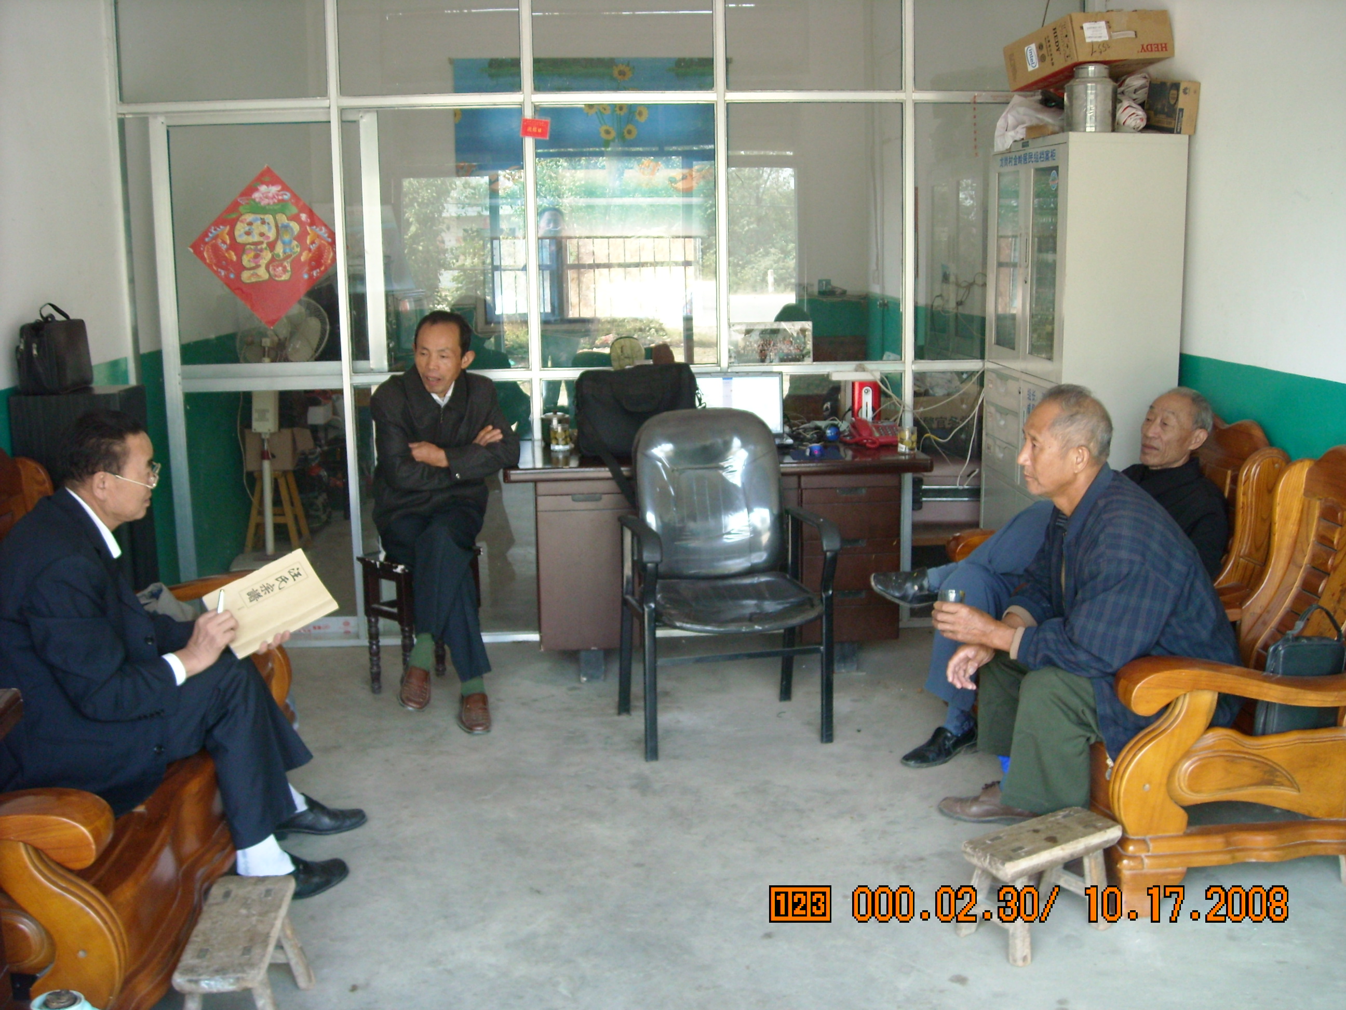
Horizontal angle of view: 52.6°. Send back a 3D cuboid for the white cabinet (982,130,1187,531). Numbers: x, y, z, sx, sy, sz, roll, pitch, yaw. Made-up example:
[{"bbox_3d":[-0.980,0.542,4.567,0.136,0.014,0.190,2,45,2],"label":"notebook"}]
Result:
[{"bbox_3d":[1.389,-0.327,4.722,0.390,1.795,0.900,-1,10,-2],"label":"white cabinet"}]

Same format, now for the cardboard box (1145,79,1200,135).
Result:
[{"bbox_3d":[1.535,-1.225,4.216,0.160,0.160,0.100,-1,10,-2],"label":"cardboard box"}]

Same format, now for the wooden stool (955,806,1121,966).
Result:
[{"bbox_3d":[0.793,0.814,2.931,0.350,0.225,0.170,-7,12,-30],"label":"wooden stool"}]

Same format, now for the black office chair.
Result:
[{"bbox_3d":[0.136,0.215,4.196,0.610,0.970,0.620,-3,11,-13],"label":"black office chair"}]

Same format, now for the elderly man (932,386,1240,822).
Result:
[{"bbox_3d":[1.021,0.273,3.344,0.740,1.130,0.520,-1,10,-2],"label":"elderly man"}]

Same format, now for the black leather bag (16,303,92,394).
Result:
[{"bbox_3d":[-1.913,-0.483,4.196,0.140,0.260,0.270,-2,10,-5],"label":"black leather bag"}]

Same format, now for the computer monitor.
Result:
[{"bbox_3d":[0.237,-0.367,4.967,0.340,0.235,0.050,-1,2,-2],"label":"computer monitor"}]

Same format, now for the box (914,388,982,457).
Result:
[{"bbox_3d":[1.086,-0.369,5.741,0.420,0.280,0.340,-1,10,-2],"label":"box"}]

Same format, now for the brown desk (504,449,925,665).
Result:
[{"bbox_3d":[0.154,0.187,4.868,1.410,0.780,0.690,-1,10,-2],"label":"brown desk"}]

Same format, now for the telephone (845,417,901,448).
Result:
[{"bbox_3d":[0.742,-0.273,4.901,0.200,0.090,0.190,-1,10,-2],"label":"telephone"}]

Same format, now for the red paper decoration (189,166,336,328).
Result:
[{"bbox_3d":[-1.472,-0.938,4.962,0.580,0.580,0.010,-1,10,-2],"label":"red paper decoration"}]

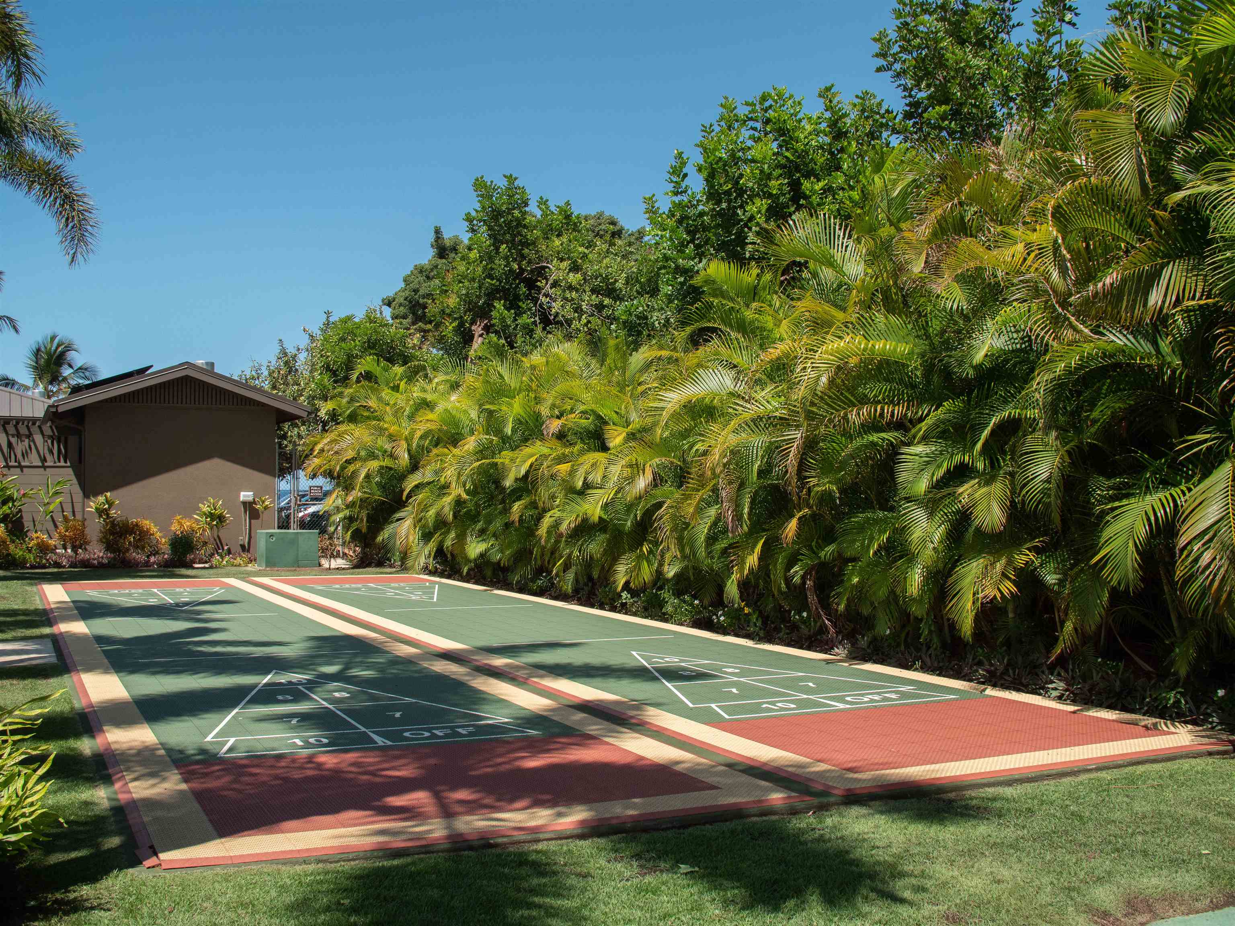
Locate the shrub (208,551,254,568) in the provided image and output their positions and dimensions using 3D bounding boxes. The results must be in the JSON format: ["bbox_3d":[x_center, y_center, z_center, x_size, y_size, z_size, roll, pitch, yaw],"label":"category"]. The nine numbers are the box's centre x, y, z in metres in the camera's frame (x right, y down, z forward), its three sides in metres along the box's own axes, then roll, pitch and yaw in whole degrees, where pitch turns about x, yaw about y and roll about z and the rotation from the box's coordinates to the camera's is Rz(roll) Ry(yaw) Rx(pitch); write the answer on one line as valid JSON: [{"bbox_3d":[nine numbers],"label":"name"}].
[{"bbox_3d":[-7.126,1.760,23.693,0.801,0.270,0.600,1,-1,-26],"label":"shrub"}]

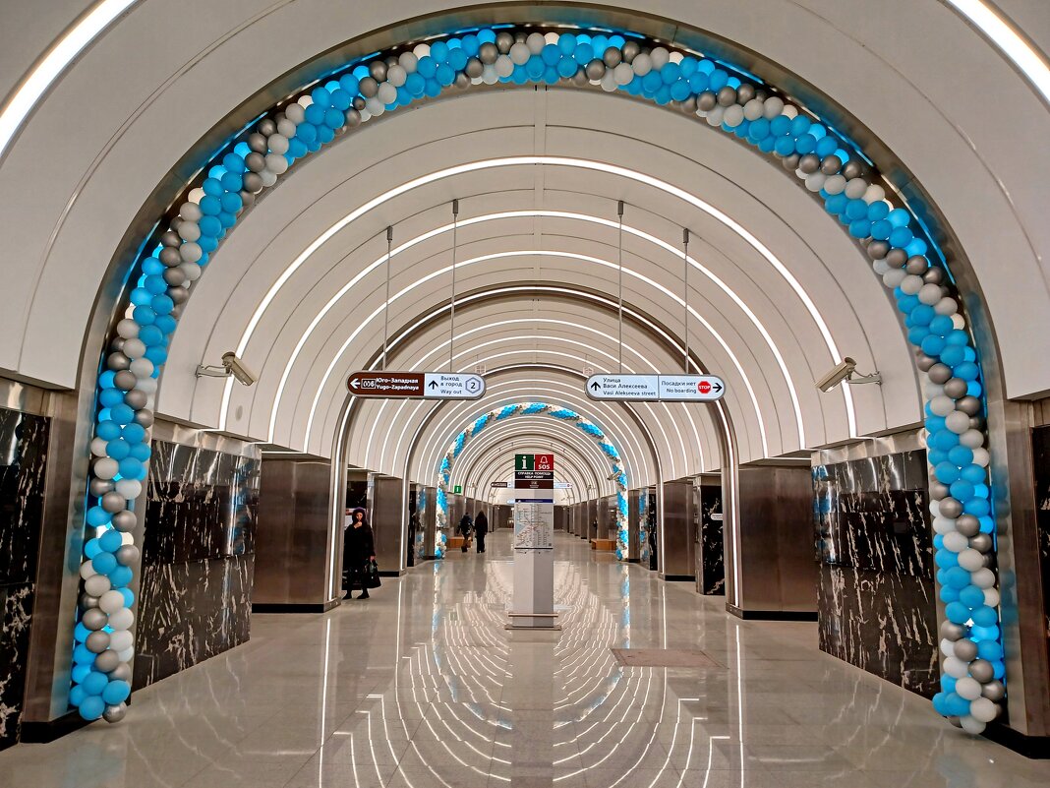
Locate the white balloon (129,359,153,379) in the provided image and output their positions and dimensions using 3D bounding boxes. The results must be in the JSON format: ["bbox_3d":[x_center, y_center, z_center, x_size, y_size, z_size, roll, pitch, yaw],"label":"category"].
[{"bbox_3d":[-3.109,-0.208,6.403,0.177,0.173,0.182,1,-9,0],"label":"white balloon"}]

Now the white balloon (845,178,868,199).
[{"bbox_3d":[2.737,-1.693,6.515,0.178,0.178,0.178,0,-9,0],"label":"white balloon"}]

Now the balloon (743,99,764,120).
[{"bbox_3d":[1.935,-2.396,6.661,0.168,0.168,0.176,1,-9,0],"label":"balloon"}]

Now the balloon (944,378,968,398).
[{"bbox_3d":[3.445,-0.045,6.302,0.165,0.165,0.173,1,-9,0],"label":"balloon"}]

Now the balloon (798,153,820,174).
[{"bbox_3d":[2.359,-1.907,6.536,0.173,0.173,0.173,1,-9,0],"label":"balloon"}]

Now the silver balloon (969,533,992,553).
[{"bbox_3d":[3.576,1.172,6.187,0.170,0.166,0.175,1,-9,1],"label":"silver balloon"}]

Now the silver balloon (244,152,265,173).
[{"bbox_3d":[-2.245,-1.923,6.568,0.173,0.173,0.173,1,-9,0],"label":"silver balloon"}]

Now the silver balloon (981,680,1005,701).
[{"bbox_3d":[3.535,2.238,5.964,0.170,0.170,0.170,0,-9,0],"label":"silver balloon"}]

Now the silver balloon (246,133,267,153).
[{"bbox_3d":[-2.285,-2.138,6.726,0.175,0.178,0.175,1,-9,0],"label":"silver balloon"}]

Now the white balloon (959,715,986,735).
[{"bbox_3d":[3.409,2.499,6.001,0.178,0.173,0.183,1,-9,1],"label":"white balloon"}]

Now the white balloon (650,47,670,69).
[{"bbox_3d":[1.158,-2.884,6.795,0.176,0.181,0.186,1,-9,1],"label":"white balloon"}]

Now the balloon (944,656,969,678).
[{"bbox_3d":[3.298,2.087,6.025,0.168,0.168,0.177,1,-9,0],"label":"balloon"}]

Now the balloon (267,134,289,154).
[{"bbox_3d":[-2.083,-2.108,6.670,0.179,0.174,0.183,1,-9,1],"label":"balloon"}]

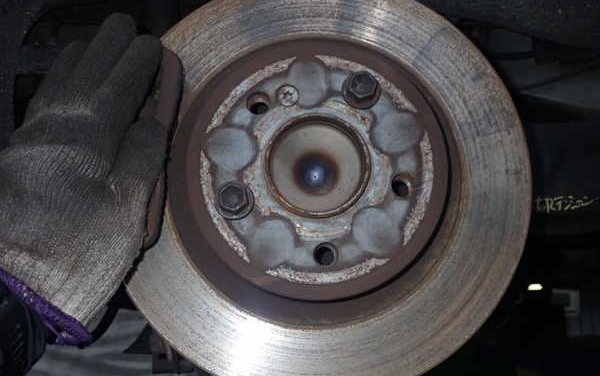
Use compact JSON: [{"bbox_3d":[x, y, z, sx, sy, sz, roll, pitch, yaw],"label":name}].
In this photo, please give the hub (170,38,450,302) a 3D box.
[{"bbox_3d":[0.009,-0.011,0.430,0.172,0.172,0.048,0,-10,1],"label":"hub"}]

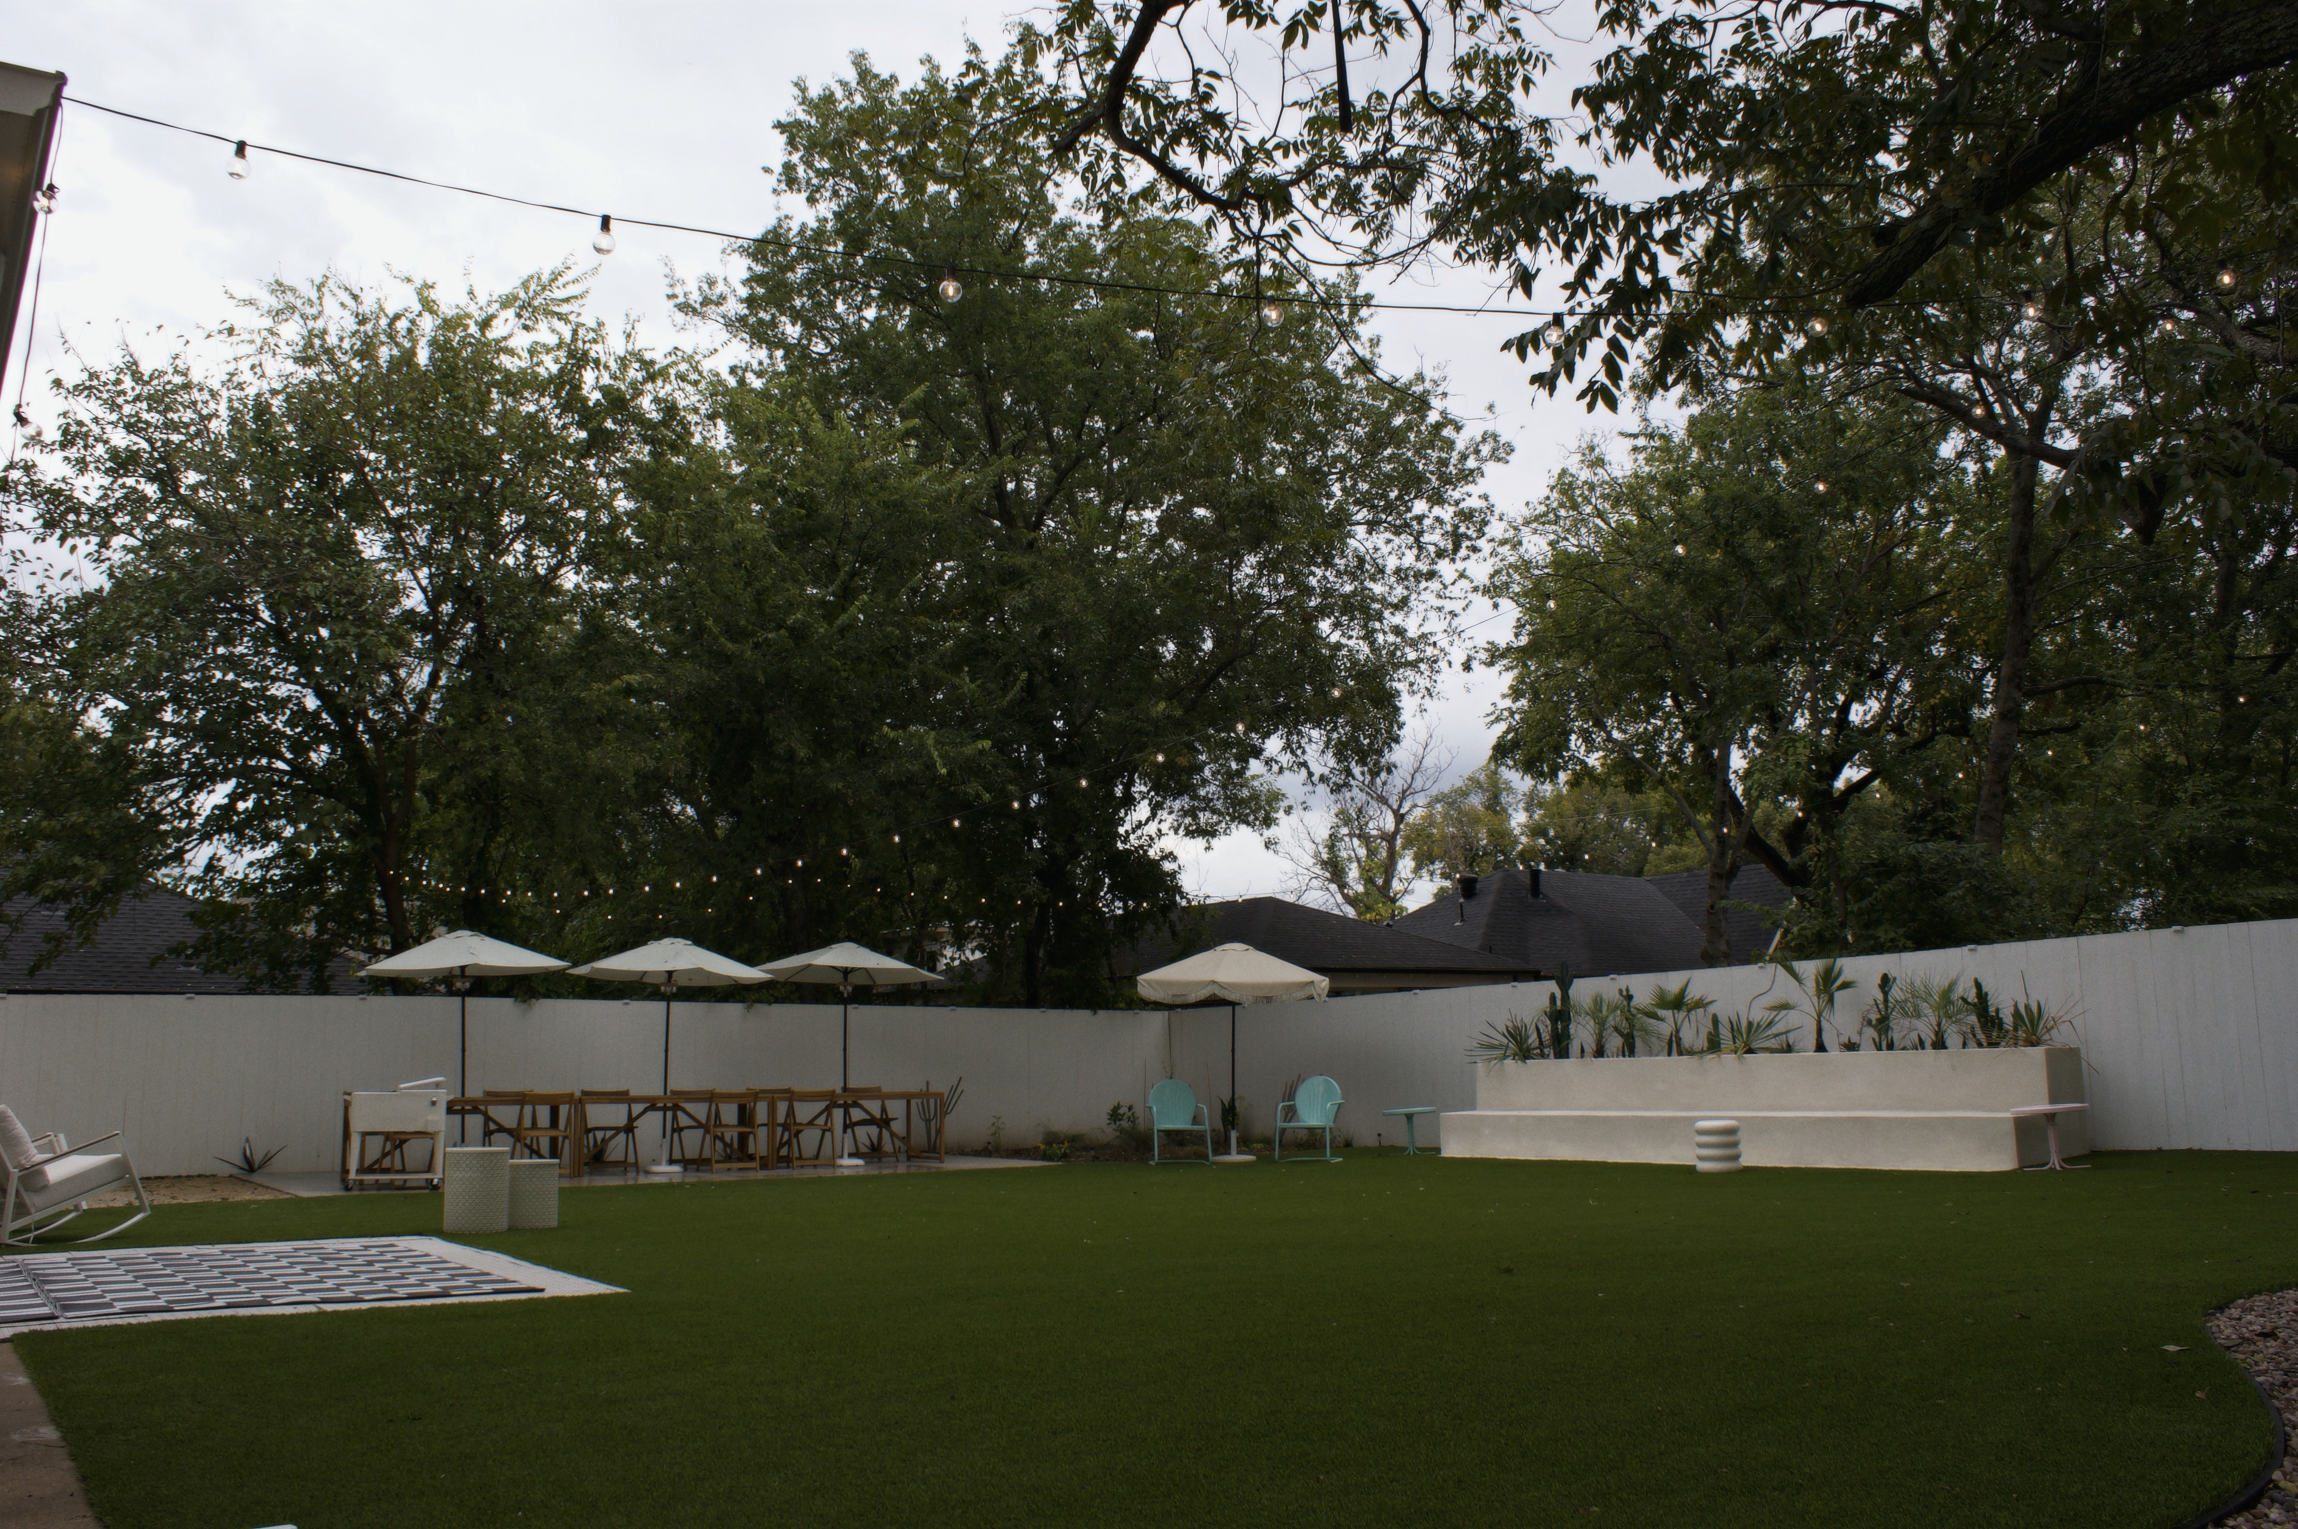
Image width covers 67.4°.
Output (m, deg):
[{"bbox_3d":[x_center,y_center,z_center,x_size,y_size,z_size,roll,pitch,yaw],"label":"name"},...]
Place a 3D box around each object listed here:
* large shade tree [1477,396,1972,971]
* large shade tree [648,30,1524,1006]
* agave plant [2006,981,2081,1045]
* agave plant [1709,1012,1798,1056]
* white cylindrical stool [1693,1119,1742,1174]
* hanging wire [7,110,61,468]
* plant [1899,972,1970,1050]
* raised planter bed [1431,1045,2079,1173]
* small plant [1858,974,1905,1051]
[{"bbox_3d":[7.863,-0.266,22.805,6.341,9.889,6.341,-2,-9,0],"label":"large shade tree"},{"bbox_3d":[-1.114,-2.794,24.271,11.702,15.836,11.117,-2,-9,0],"label":"large shade tree"},{"bbox_3d":[7.397,2.065,14.251,0.566,0.550,0.566,7,-12,-41],"label":"agave plant"},{"bbox_3d":[5.708,2.528,16.226,0.755,0.406,0.755,7,-12,-41],"label":"agave plant"},{"bbox_3d":[4.892,3.277,14.796,0.396,0.452,0.396,-2,-9,0],"label":"white cylindrical stool"},{"bbox_3d":[-2.063,-0.854,3.185,0.060,0.468,0.713,5,-12,-36],"label":"hanging wire"},{"bbox_3d":[6.777,2.122,14.862,0.576,0.666,0.576,7,-12,-41],"label":"plant"},{"bbox_3d":[5.411,3.161,15.919,1.515,0.958,5.843,7,-12,-41],"label":"raised planter bed"},{"bbox_3d":[6.849,2.313,16.084,0.330,0.750,0.370,6,-12,-38],"label":"small plant"}]

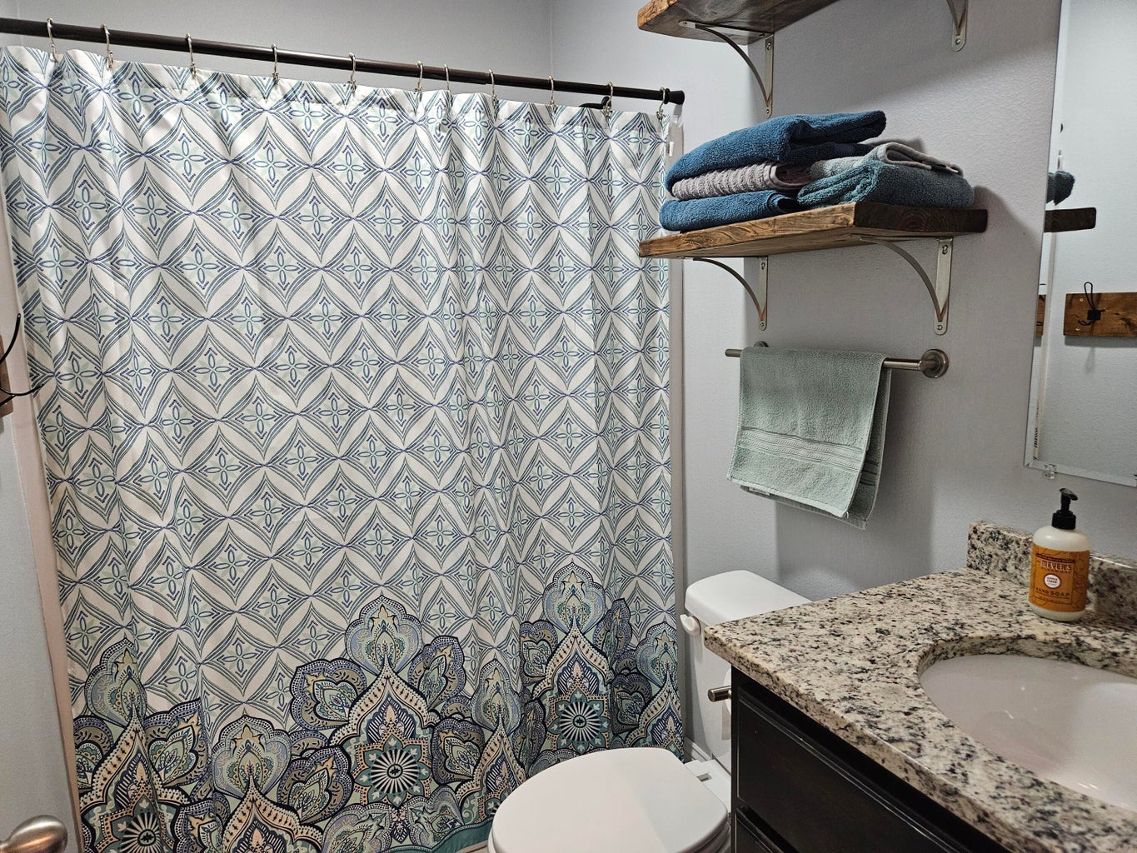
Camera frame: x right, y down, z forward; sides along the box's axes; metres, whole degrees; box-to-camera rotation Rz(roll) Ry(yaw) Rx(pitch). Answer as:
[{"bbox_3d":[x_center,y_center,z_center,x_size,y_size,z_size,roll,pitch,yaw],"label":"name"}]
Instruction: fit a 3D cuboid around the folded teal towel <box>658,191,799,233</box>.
[{"bbox_3d":[0.368,-0.404,1.430,0.228,0.068,0.403,-5,10,-24],"label":"folded teal towel"}]

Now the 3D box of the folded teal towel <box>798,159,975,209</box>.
[{"bbox_3d":[0.488,-0.363,1.178,0.232,0.058,0.144,-5,10,-24],"label":"folded teal towel"}]

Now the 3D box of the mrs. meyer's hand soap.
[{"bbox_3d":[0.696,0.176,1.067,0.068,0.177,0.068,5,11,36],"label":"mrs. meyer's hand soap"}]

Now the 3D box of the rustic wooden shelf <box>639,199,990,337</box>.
[{"bbox_3d":[0.414,-0.269,1.410,0.294,0.198,0.587,-5,10,-24],"label":"rustic wooden shelf"}]

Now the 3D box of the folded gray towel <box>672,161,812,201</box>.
[{"bbox_3d":[0.371,-0.451,1.423,0.220,0.052,0.366,-5,10,-24],"label":"folded gray towel"}]

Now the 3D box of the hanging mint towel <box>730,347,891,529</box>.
[{"bbox_3d":[0.456,0.003,1.534,0.091,0.312,0.422,-5,10,-24],"label":"hanging mint towel"}]

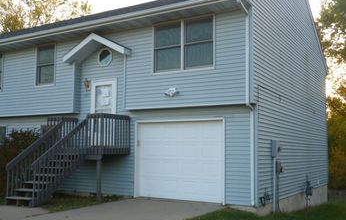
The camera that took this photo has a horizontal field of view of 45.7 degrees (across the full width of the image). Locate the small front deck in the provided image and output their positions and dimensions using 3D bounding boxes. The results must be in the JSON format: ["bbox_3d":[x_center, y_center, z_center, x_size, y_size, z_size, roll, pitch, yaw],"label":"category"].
[{"bbox_3d":[-2.950,1.290,11.299,2.131,2.422,3.035,-3,-7,30],"label":"small front deck"}]

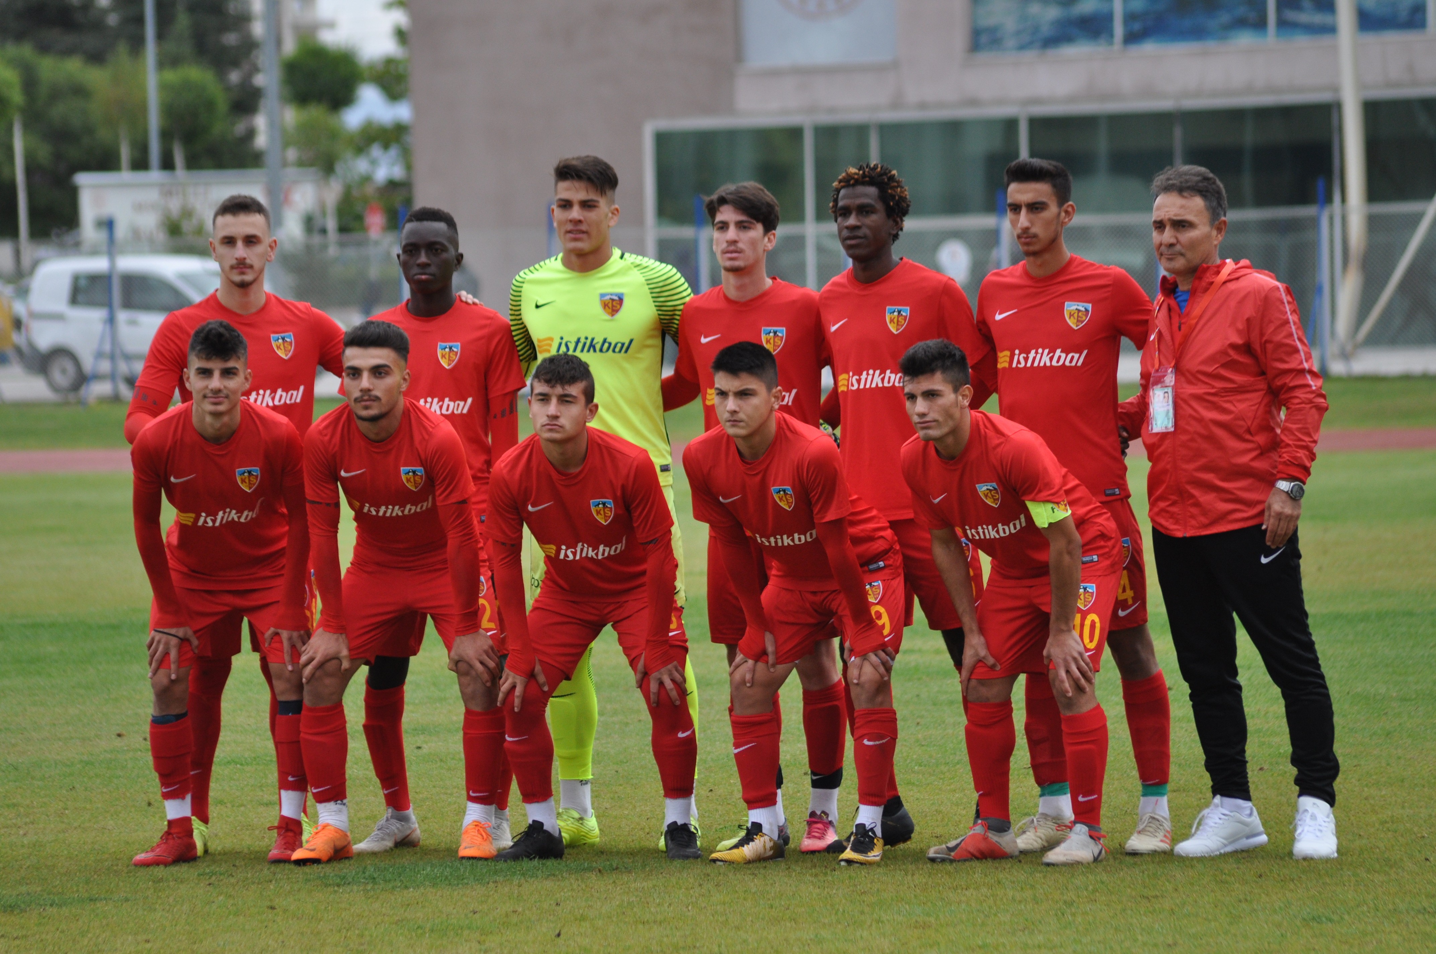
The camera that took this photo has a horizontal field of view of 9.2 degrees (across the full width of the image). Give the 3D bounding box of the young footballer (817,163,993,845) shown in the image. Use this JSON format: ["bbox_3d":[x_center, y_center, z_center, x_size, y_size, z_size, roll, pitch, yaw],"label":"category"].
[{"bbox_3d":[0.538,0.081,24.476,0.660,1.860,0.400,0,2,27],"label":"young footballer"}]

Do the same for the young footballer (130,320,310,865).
[{"bbox_3d":[-1.303,0.296,23.450,0.480,1.412,0.620,0,1,11],"label":"young footballer"}]

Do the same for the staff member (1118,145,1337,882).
[{"bbox_3d":[1.361,0.092,23.767,0.580,1.840,0.420,0,2,35],"label":"staff member"}]

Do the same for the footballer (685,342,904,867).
[{"bbox_3d":[0.198,0.327,23.450,0.510,1.356,0.640,1,1,32],"label":"footballer"}]

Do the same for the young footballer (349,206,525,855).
[{"bbox_3d":[-0.770,0.145,24.748,0.540,1.770,0.380,-1,1,18],"label":"young footballer"}]

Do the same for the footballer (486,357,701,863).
[{"bbox_3d":[-0.332,0.354,24.223,0.560,1.360,0.620,-1,1,18],"label":"footballer"}]

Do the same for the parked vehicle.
[{"bbox_3d":[-7.163,-2.027,119.179,4.400,1.810,1.790,0,2,43],"label":"parked vehicle"}]

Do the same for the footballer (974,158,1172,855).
[{"bbox_3d":[0.955,0.075,24.000,0.560,1.853,0.420,0,1,21],"label":"footballer"}]

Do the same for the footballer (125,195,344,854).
[{"bbox_3d":[-1.286,0.122,24.000,0.600,1.754,0.400,0,1,3],"label":"footballer"}]

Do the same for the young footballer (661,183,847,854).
[{"bbox_3d":[0.090,0.105,24.000,0.560,1.787,0.420,0,1,20],"label":"young footballer"}]

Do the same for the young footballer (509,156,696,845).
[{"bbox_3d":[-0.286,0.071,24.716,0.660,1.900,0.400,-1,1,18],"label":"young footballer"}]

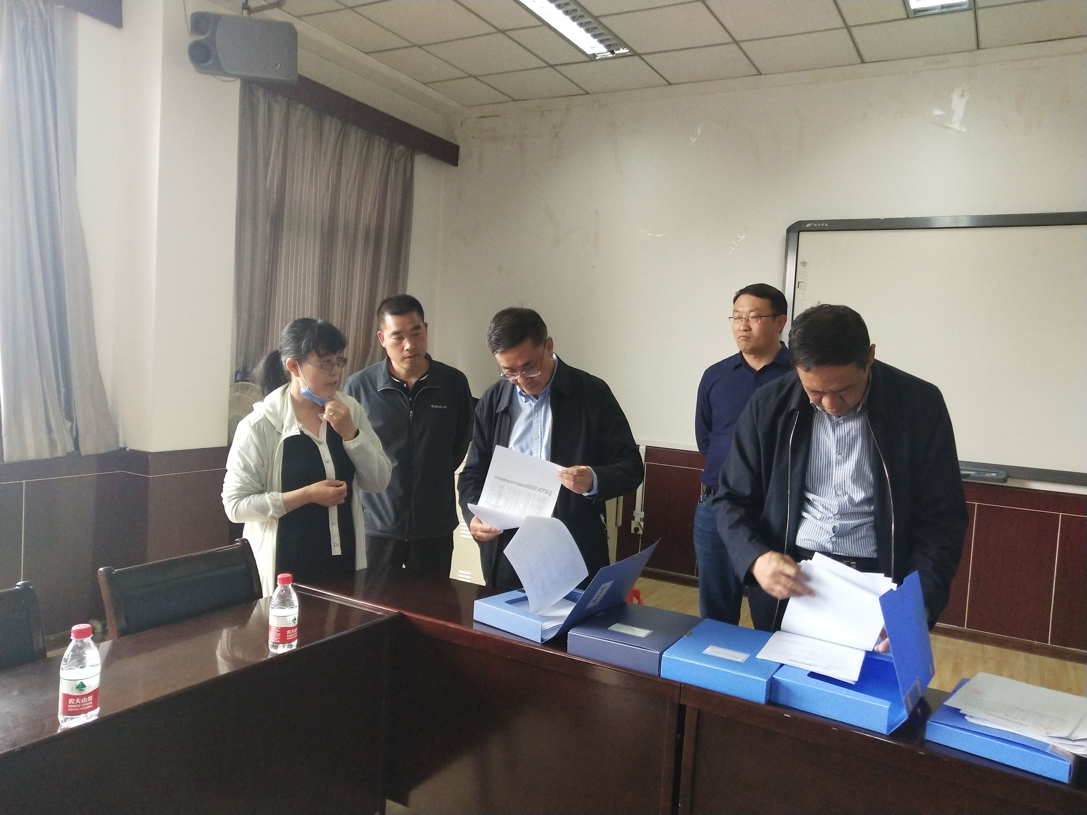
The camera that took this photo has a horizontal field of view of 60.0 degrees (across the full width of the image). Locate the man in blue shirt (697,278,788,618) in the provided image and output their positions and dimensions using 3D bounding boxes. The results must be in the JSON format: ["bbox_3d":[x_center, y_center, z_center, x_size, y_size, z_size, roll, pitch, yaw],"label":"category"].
[{"bbox_3d":[0.727,0.427,3.330,0.470,1.720,0.300,4,3,16],"label":"man in blue shirt"}]

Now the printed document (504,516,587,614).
[{"bbox_3d":[0.005,0.398,2.380,0.210,0.250,0.130,4,3,14],"label":"printed document"}]

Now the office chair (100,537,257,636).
[{"bbox_3d":[-0.702,0.820,2.232,0.530,0.900,0.480,5,4,26],"label":"office chair"}]

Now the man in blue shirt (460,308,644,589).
[{"bbox_3d":[0.004,0.484,2.837,0.560,1.580,0.460,5,3,22],"label":"man in blue shirt"}]

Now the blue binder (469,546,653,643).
[{"bbox_3d":[0.080,0.443,2.419,0.400,0.235,0.310,6,4,39],"label":"blue binder"}]

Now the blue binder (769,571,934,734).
[{"bbox_3d":[0.675,0.488,1.983,0.270,0.260,0.310,5,4,34],"label":"blue binder"}]

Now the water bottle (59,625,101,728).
[{"bbox_3d":[-0.810,0.468,1.650,0.063,0.170,0.063,3,3,0],"label":"water bottle"}]

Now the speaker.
[{"bbox_3d":[-1.372,-1.642,4.300,0.460,0.260,0.240,3,11,-9],"label":"speaker"}]

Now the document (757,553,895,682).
[{"bbox_3d":[0.620,0.460,2.070,0.240,0.190,0.280,5,4,34],"label":"document"}]

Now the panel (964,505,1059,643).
[{"bbox_3d":[2.476,0.873,4.976,0.396,0.682,0.025,5,4,32],"label":"panel"}]

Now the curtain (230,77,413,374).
[{"bbox_3d":[-1.321,-0.831,5.761,0.130,1.860,1.710,5,4,26],"label":"curtain"}]

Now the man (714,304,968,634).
[{"bbox_3d":[0.701,0.542,2.321,0.620,1.600,0.500,4,3,19],"label":"man"}]

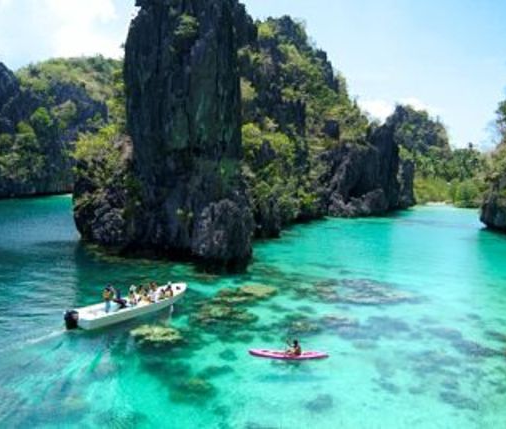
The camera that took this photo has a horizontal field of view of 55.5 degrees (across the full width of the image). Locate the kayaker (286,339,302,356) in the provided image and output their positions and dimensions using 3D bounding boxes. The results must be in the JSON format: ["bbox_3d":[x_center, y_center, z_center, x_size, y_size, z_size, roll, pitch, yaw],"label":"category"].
[{"bbox_3d":[2.040,6.668,24.130,0.820,0.820,0.520,1,6,6],"label":"kayaker"}]

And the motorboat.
[{"bbox_3d":[-7.850,5.851,31.254,8.000,1.500,2.150,-5,8,-42],"label":"motorboat"}]

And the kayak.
[{"bbox_3d":[1.800,7.009,24.236,3.950,0.340,0.700,1,6,6],"label":"kayak"}]

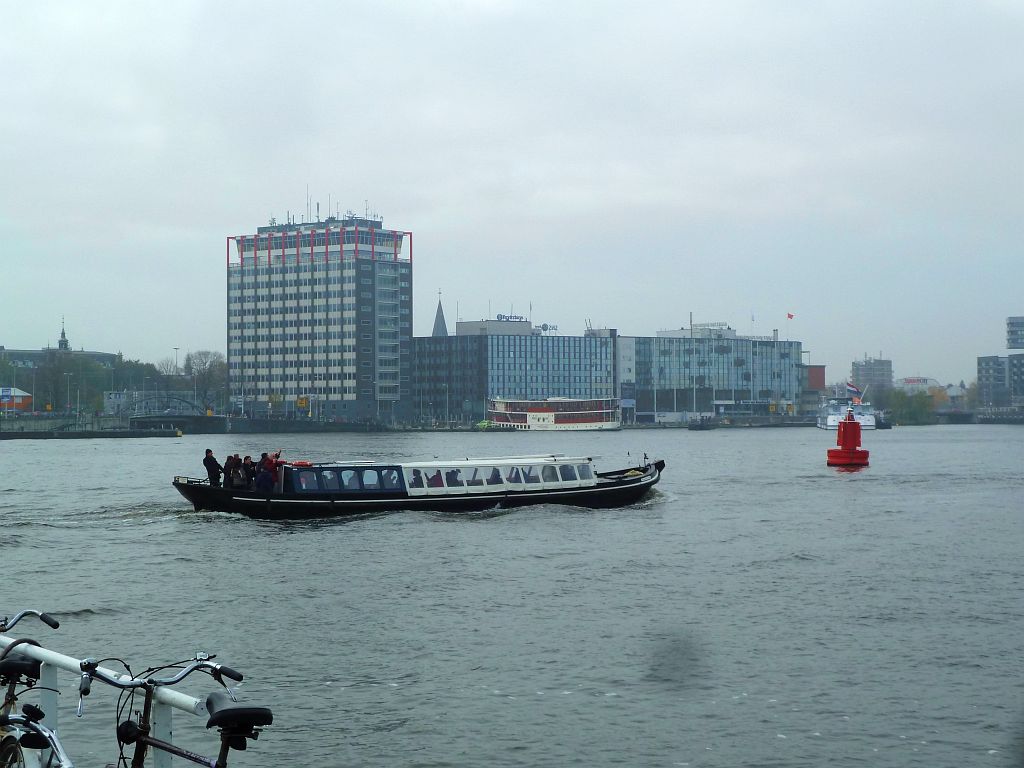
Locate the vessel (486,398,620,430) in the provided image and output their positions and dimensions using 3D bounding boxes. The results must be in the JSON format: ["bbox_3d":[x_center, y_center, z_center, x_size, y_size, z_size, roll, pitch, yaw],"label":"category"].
[{"bbox_3d":[10.289,7.718,455.935,32.000,7.950,7.000,0,-1,-10],"label":"vessel"}]

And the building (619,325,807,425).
[{"bbox_3d":[51.032,-2.924,550.909,70.000,27.100,27.000,0,-1,-34],"label":"building"}]

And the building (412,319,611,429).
[{"bbox_3d":[0.821,-3.846,510.736,43.000,27.900,31.000,1,-1,-39],"label":"building"}]

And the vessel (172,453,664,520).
[{"bbox_3d":[-2.900,3.591,69.960,20.064,2.150,4.100,0,-1,-27],"label":"vessel"}]

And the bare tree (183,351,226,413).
[{"bbox_3d":[-82.233,0.210,500.090,11.500,18.139,11.000,0,-1,0],"label":"bare tree"}]

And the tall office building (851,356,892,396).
[{"bbox_3d":[191.647,2.492,999.297,18.000,32.500,13.000,0,-1,-20],"label":"tall office building"}]

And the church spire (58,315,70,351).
[{"bbox_3d":[-134.542,-15.544,560.398,3.200,10.968,3.200,0,-1,0],"label":"church spire"}]

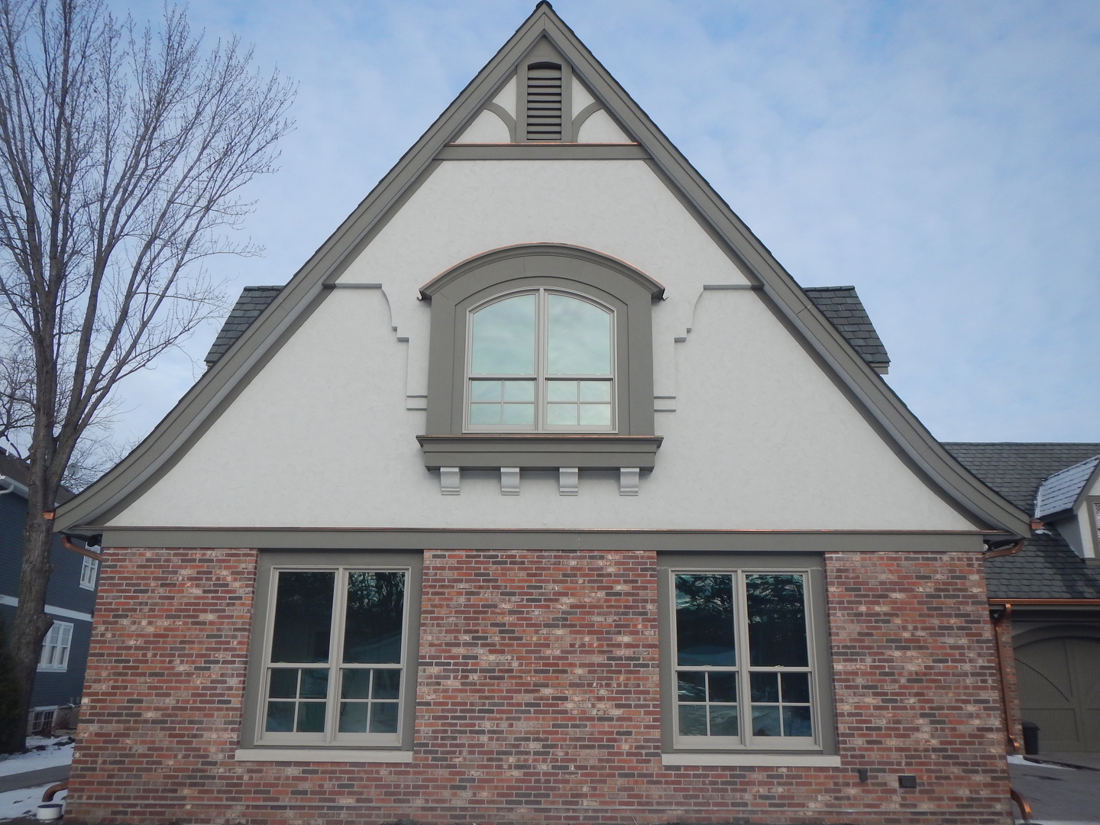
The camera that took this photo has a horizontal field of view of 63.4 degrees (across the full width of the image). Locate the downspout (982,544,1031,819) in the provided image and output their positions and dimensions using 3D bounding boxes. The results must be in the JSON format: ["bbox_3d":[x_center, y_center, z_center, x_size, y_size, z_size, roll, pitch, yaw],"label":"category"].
[{"bbox_3d":[5.146,2.905,9.842,0.560,3.020,0.110,0,-15,1],"label":"downspout"}]

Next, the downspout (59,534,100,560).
[{"bbox_3d":[-5.466,1.586,10.420,0.550,0.300,0.100,0,-15,1],"label":"downspout"}]

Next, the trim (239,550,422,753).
[{"bbox_3d":[-2.411,2.635,9.971,1.883,2.160,0.180,0,-15,1],"label":"trim"}]

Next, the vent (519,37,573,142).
[{"bbox_3d":[-0.068,-4.222,11.608,0.725,1.580,0.100,0,-15,1],"label":"vent"}]

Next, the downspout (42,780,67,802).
[{"bbox_3d":[-5.370,4.159,9.781,0.320,0.260,0.110,0,-15,1],"label":"downspout"}]

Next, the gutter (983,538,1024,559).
[{"bbox_3d":[5.172,1.570,10.192,0.530,0.260,0.100,0,-15,1],"label":"gutter"}]

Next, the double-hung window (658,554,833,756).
[{"bbox_3d":[2.150,2.644,9.869,1.886,2.160,0.180,0,-15,1],"label":"double-hung window"}]

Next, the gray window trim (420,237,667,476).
[{"bbox_3d":[-0.099,-0.605,10.461,2.870,2.800,0.400,0,-15,1],"label":"gray window trim"}]

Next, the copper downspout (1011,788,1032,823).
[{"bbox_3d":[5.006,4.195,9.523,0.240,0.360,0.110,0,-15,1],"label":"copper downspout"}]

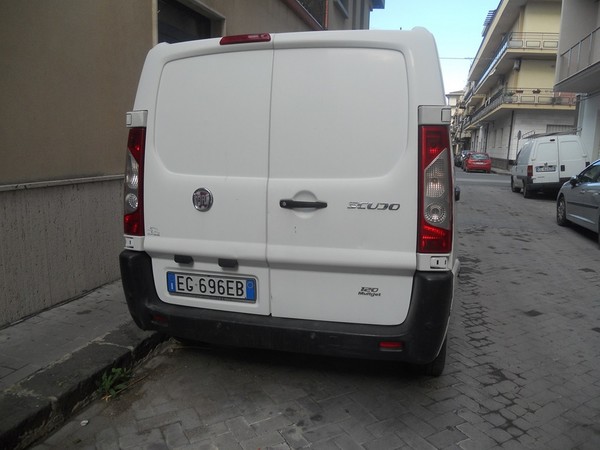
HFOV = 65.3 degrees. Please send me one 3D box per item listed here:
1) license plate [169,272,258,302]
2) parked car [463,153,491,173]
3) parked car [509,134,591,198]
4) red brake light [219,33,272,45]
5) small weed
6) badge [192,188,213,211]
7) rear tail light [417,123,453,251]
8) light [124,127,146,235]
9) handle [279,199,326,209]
[{"bbox_3d":[-0.478,0.328,2.514,0.520,0.112,0.018,3,10,17],"label":"license plate"},{"bbox_3d":[13.106,-4.650,34.646,1.720,1.460,4.100,3,10,17],"label":"parked car"},{"bbox_3d":[8.613,-2.121,16.437,1.820,1.930,4.440,-1,8,17],"label":"parked car"},{"bbox_3d":[-0.273,-0.926,2.335,0.280,0.043,0.050,3,10,17],"label":"red brake light"},{"bbox_3d":[-1.110,0.934,2.821,0.170,0.135,0.160,3,10,17],"label":"small weed"},{"bbox_3d":[-0.506,-0.127,2.436,0.120,0.122,0.018,3,10,17],"label":"badge"},{"bbox_3d":[0.616,-0.158,2.126,0.168,0.585,0.110,3,10,17],"label":"rear tail light"},{"bbox_3d":[-0.901,-0.236,2.579,0.168,0.585,0.110,3,10,17],"label":"light"},{"bbox_3d":[0.016,-0.099,2.270,0.240,0.042,0.045,3,10,17],"label":"handle"}]

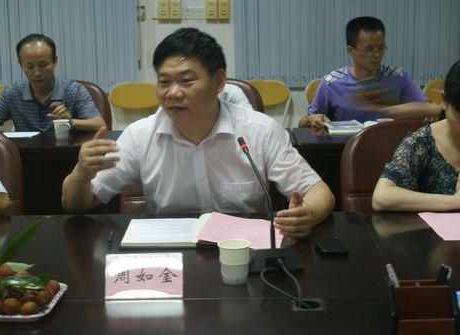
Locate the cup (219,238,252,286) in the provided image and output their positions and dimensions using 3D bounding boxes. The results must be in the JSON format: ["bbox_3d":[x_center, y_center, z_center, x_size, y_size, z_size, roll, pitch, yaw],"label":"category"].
[{"bbox_3d":[0.012,0.223,1.942,0.076,0.088,0.076,-1,12,0],"label":"cup"}]

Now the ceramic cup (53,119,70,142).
[{"bbox_3d":[-0.794,-0.176,3.950,0.084,0.087,0.076,-1,12,0],"label":"ceramic cup"}]

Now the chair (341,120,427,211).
[{"bbox_3d":[0.706,0.363,2.769,0.620,0.970,0.640,0,12,3],"label":"chair"}]

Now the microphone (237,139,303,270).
[{"bbox_3d":[0.099,0.084,2.079,0.152,0.305,0.190,-2,12,-8],"label":"microphone"}]

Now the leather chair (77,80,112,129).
[{"bbox_3d":[-0.922,0.089,4.200,0.620,0.970,0.640,-1,12,0],"label":"leather chair"}]

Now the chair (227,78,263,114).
[{"bbox_3d":[-0.123,0.069,4.259,0.620,0.970,0.640,-1,12,0],"label":"chair"}]

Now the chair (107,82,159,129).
[{"bbox_3d":[-0.627,-0.140,5.736,0.460,0.800,0.480,-1,12,0],"label":"chair"}]

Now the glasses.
[{"bbox_3d":[0.694,-0.589,4.168,0.138,0.042,0.135,-10,25,-39],"label":"glasses"}]

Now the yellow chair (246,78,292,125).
[{"bbox_3d":[0.203,-0.163,5.804,0.460,0.800,0.480,-1,12,0],"label":"yellow chair"}]

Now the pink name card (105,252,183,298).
[{"bbox_3d":[-0.189,0.238,1.873,0.170,0.091,0.075,-1,12,0],"label":"pink name card"}]

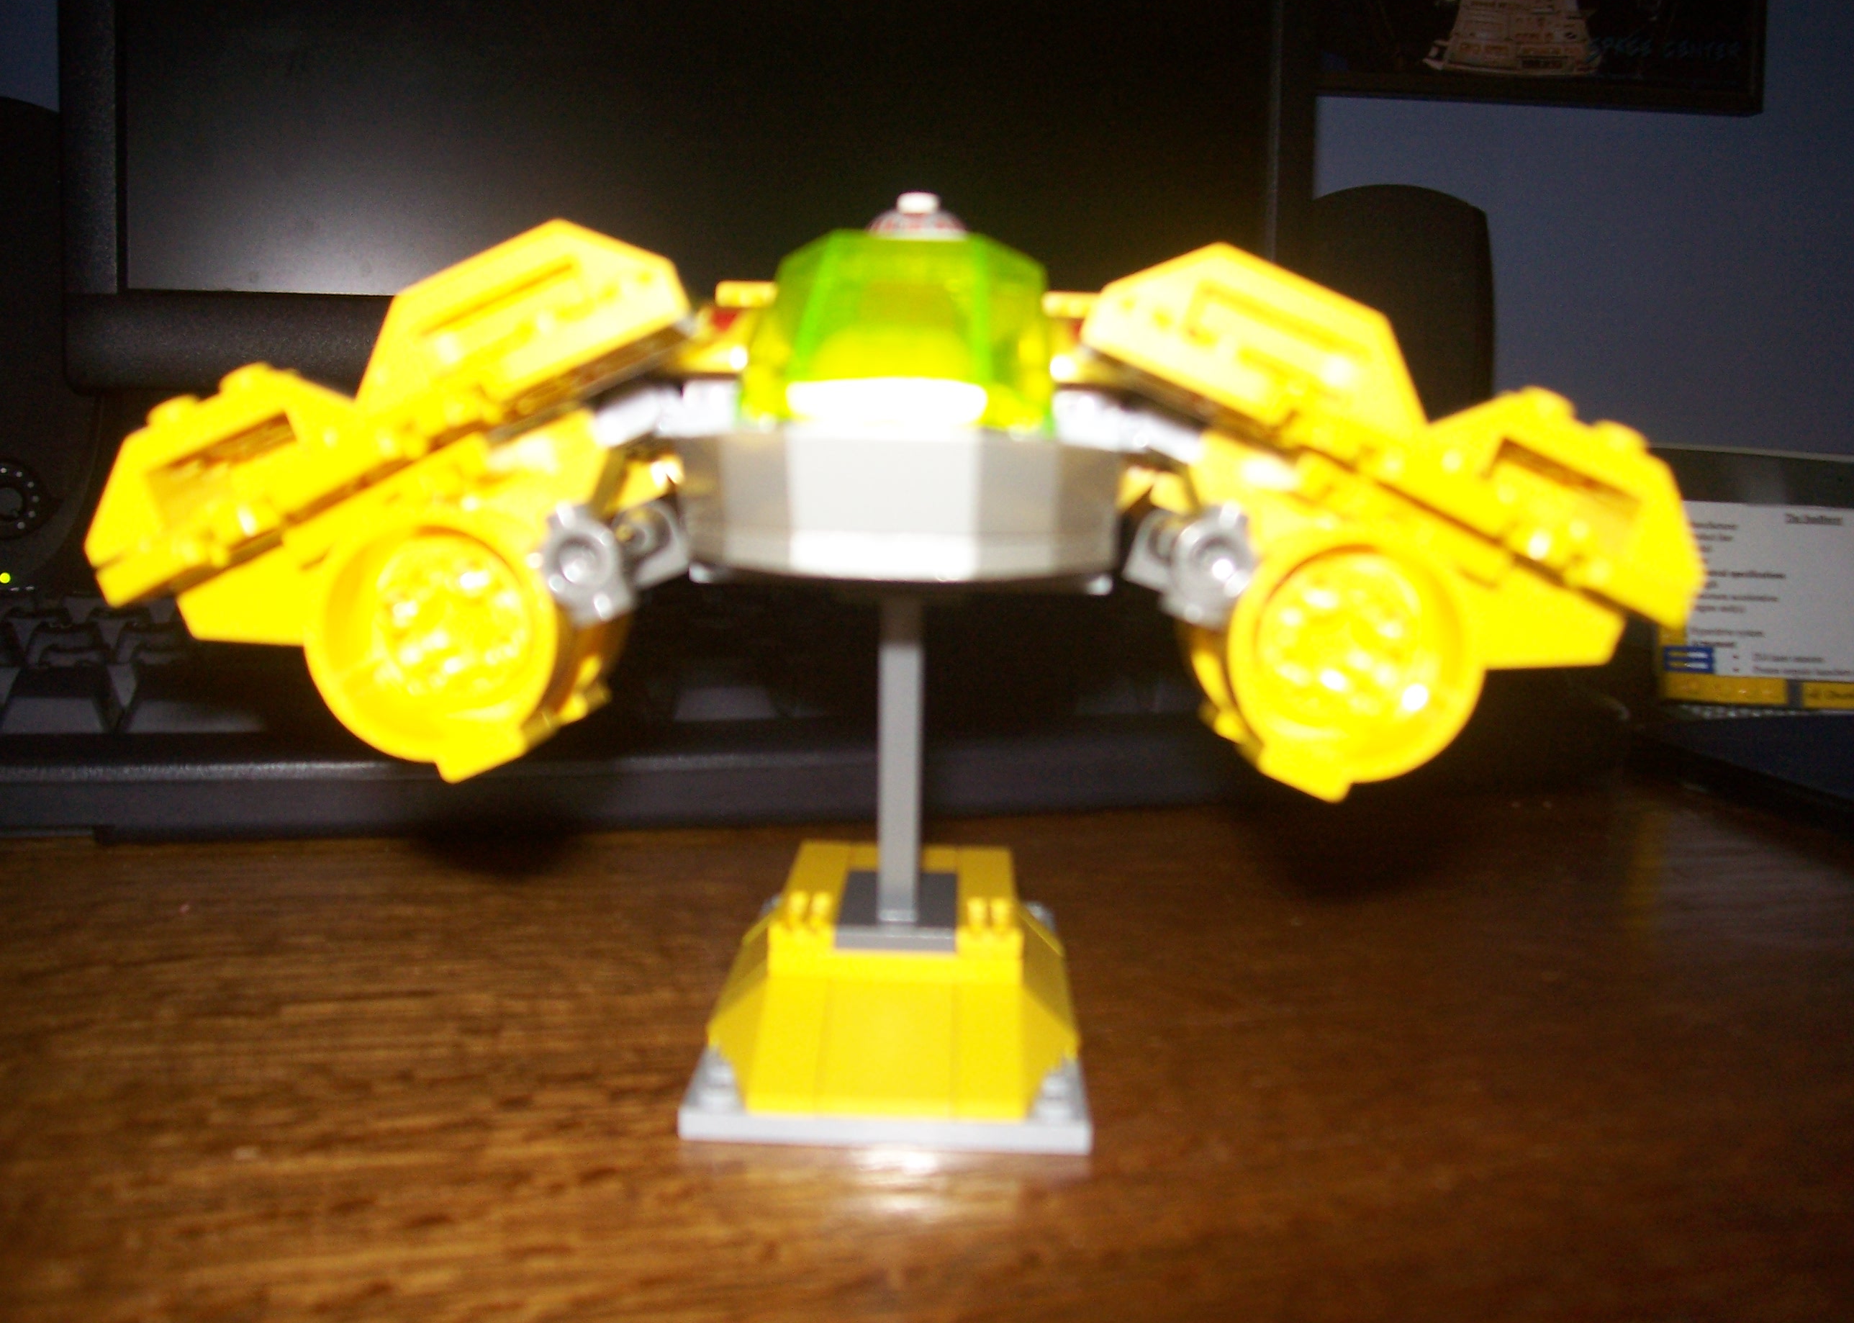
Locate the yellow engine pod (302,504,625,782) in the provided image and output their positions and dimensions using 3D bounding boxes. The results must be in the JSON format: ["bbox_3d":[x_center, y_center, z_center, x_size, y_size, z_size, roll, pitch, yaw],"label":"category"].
[{"bbox_3d":[-0.049,-0.004,0.207,0.026,0.028,0.046,-22,6,4],"label":"yellow engine pod"}]

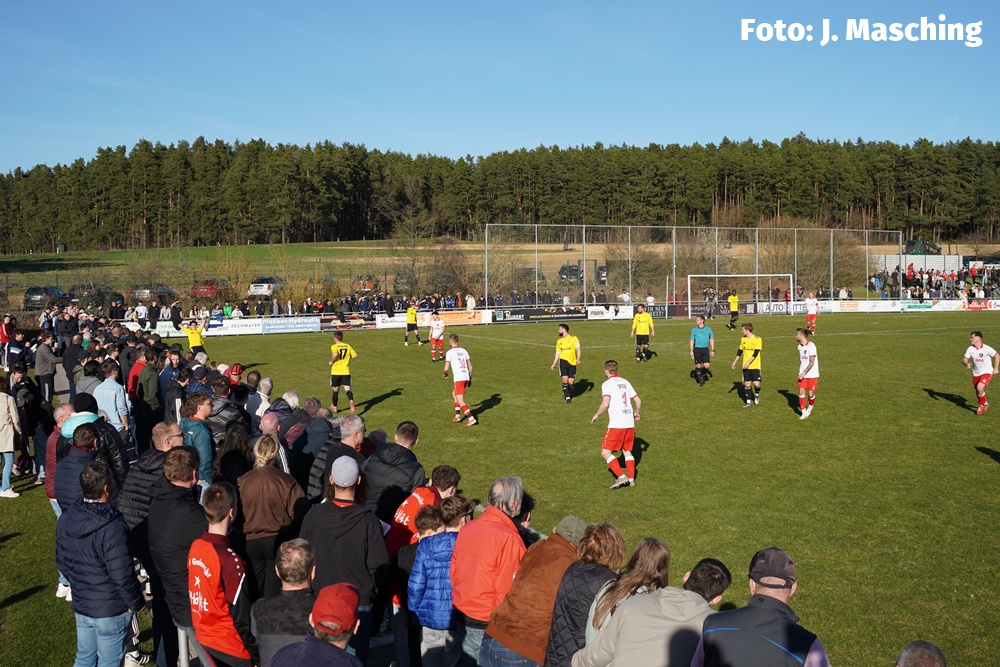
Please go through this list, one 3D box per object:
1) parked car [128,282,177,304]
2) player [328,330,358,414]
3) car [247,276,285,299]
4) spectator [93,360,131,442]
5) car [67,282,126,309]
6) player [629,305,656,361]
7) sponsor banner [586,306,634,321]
[{"bbox_3d":[-24.438,-2.877,72.800,1.800,1.480,4.400,-1,3,1],"label":"parked car"},{"bbox_3d":[-3.404,0.821,22.150,0.580,1.752,0.480,-2,3,-12],"label":"player"},{"bbox_3d":[-17.192,-3.327,76.500,1.830,1.670,4.450,0,3,7],"label":"car"},{"bbox_3d":[-5.381,1.295,14.148,0.520,1.825,0.380,2,4,37],"label":"spectator"},{"bbox_3d":[-27.709,-2.572,70.500,1.820,1.570,4.550,0,4,11],"label":"car"},{"bbox_3d":[4.492,0.004,32.448,0.660,1.839,0.400,0,3,10],"label":"player"},{"bbox_3d":[6.404,-1.200,59.296,3.115,0.740,0.050,-2,4,-25],"label":"sponsor banner"}]

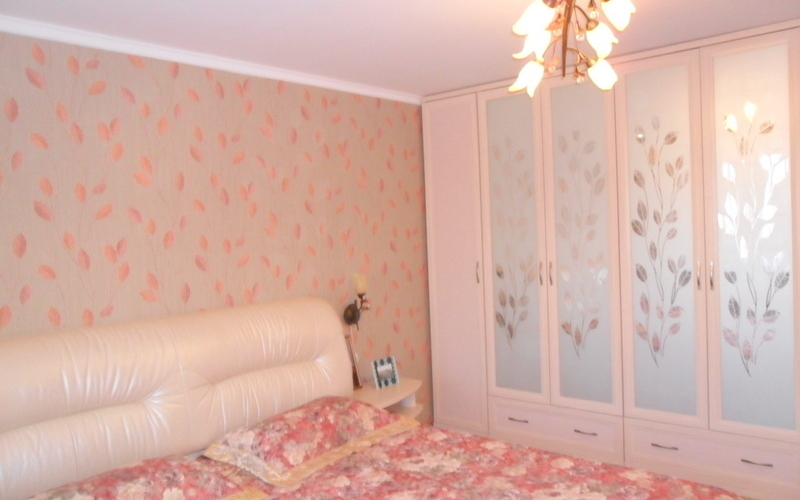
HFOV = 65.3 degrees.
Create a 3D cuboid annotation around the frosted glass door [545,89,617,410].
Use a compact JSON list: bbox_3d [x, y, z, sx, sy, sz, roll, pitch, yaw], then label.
[{"bbox_3d":[1.152,-0.043,3.962,0.483,2.134,0.040,0,3,40],"label":"frosted glass door"}]

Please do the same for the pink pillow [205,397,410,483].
[{"bbox_3d":[-0.405,0.840,3.084,0.560,0.180,0.880,0,3,40],"label":"pink pillow"}]

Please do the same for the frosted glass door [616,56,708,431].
[{"bbox_3d":[1.524,-0.045,3.646,0.483,2.134,0.040,0,3,40],"label":"frosted glass door"}]

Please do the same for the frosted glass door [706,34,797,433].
[{"bbox_3d":[1.895,-0.048,3.330,0.483,2.134,0.040,0,3,40],"label":"frosted glass door"}]

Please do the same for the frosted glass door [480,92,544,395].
[{"bbox_3d":[0.781,-0.041,4.277,0.483,2.134,0.040,0,3,40],"label":"frosted glass door"}]

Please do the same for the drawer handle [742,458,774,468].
[{"bbox_3d":[1.926,1.159,3.372,0.155,0.020,0.030,0,3,40],"label":"drawer handle"}]

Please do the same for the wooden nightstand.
[{"bbox_3d":[-0.038,1.177,4.130,0.430,0.475,0.660,0,3,40],"label":"wooden nightstand"}]

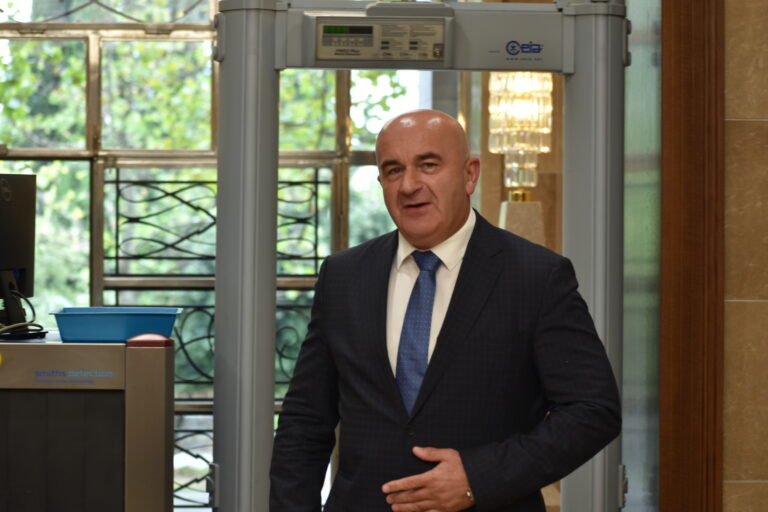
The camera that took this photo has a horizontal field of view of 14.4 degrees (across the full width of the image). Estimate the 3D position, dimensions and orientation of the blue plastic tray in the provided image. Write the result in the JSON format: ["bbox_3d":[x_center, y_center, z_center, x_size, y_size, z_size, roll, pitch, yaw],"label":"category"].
[{"bbox_3d":[-0.622,0.164,7.100,0.300,0.070,0.400,0,1,-2],"label":"blue plastic tray"}]

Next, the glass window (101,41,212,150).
[{"bbox_3d":[-0.864,-0.609,11.500,0.425,0.420,0.040,0,1,0],"label":"glass window"}]

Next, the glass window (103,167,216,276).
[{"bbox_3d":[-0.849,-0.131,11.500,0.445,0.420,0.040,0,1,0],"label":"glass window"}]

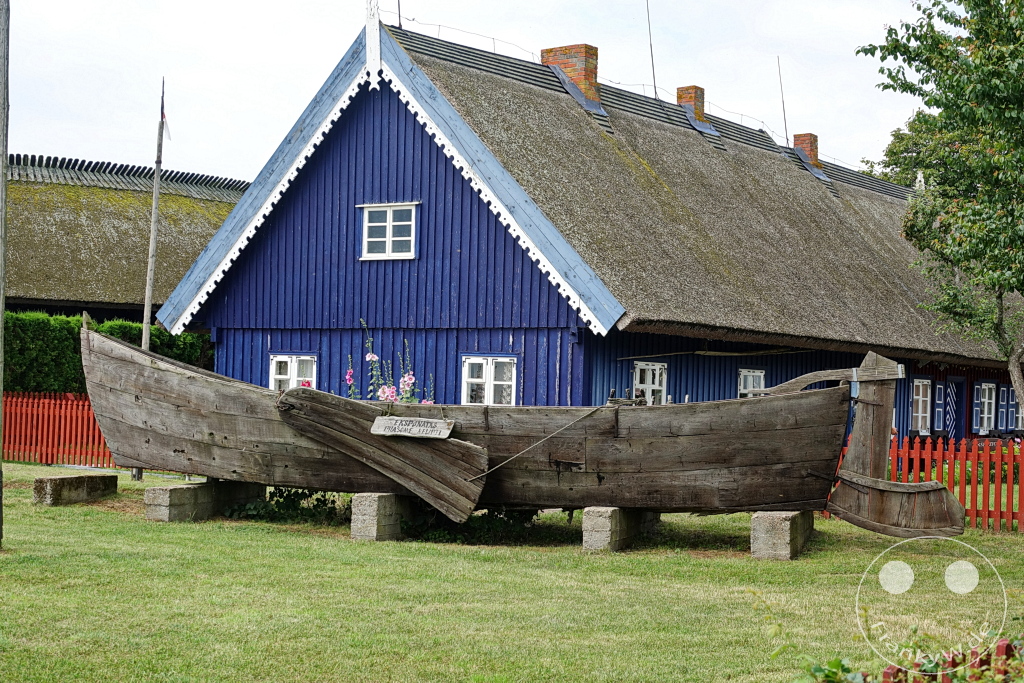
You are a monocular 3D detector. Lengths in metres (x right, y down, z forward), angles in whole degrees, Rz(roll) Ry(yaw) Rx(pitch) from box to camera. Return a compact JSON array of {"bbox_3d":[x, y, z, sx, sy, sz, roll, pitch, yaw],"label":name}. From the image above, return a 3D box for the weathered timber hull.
[{"bbox_3d":[-0.921,0.780,18.255,9.250,1.800,2.400,1,-2,21],"label":"weathered timber hull"}]

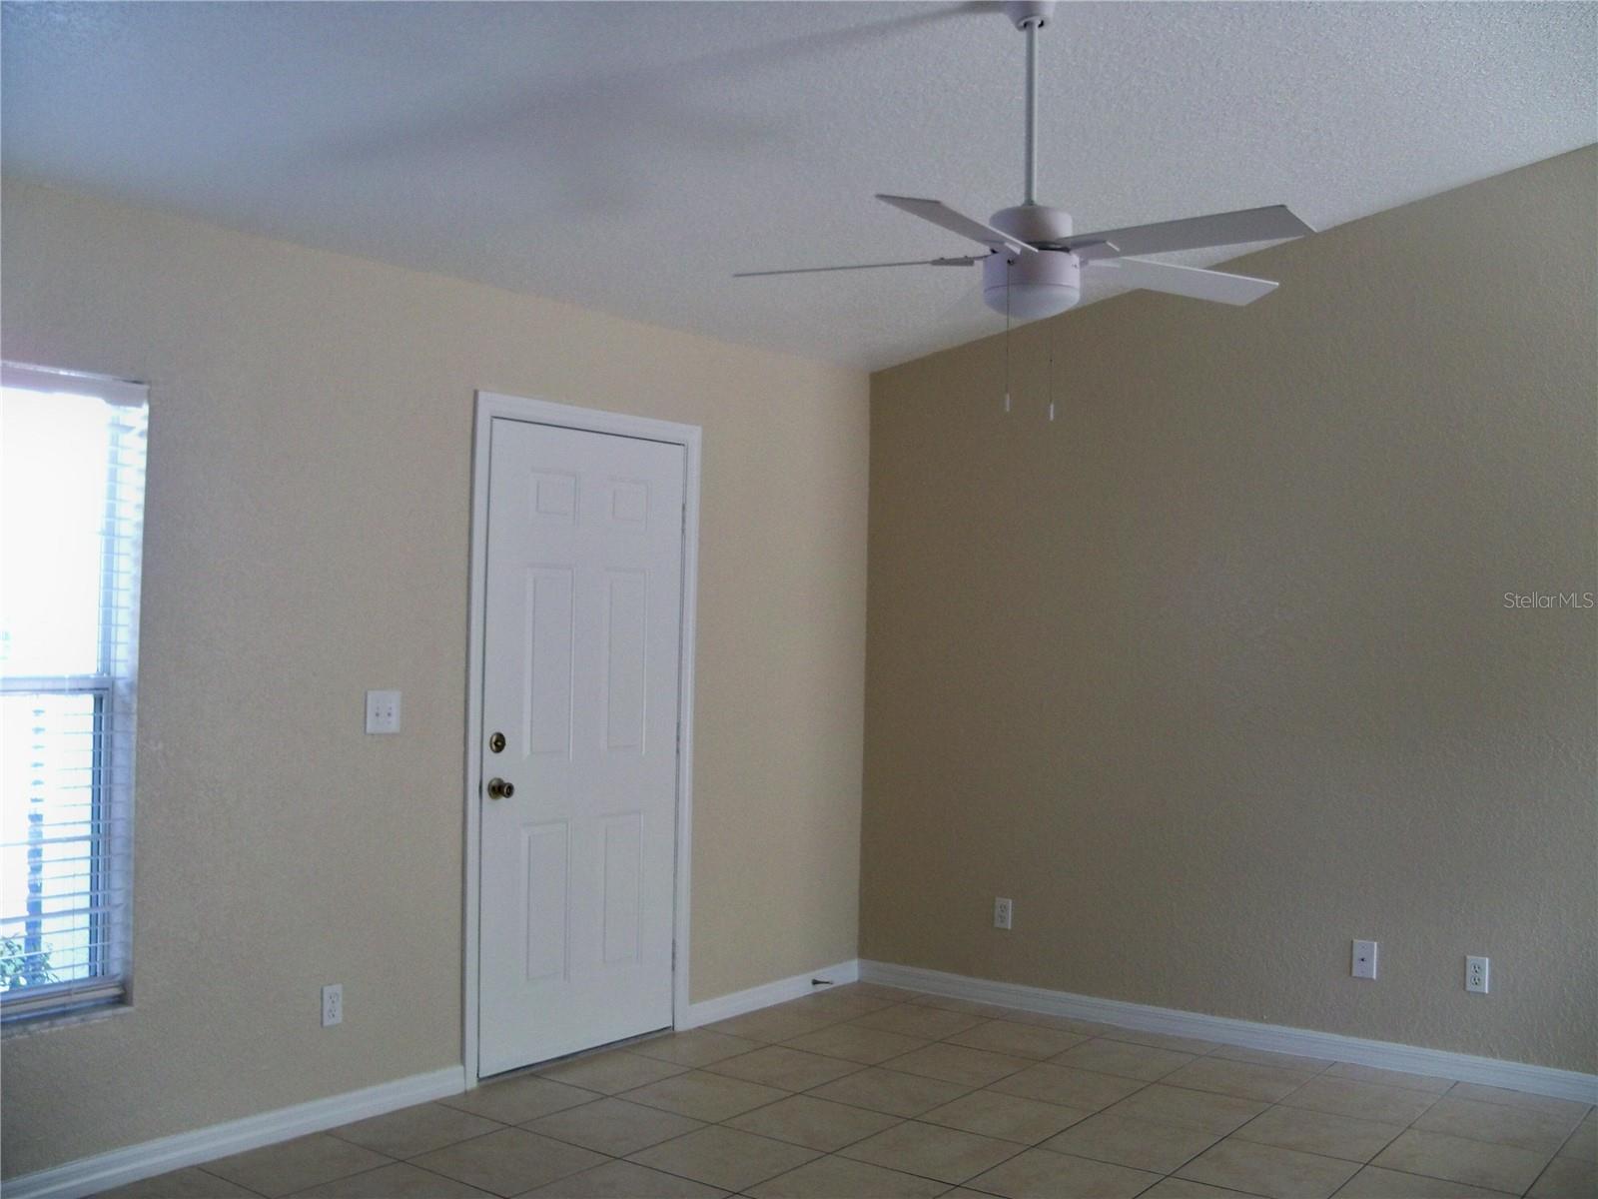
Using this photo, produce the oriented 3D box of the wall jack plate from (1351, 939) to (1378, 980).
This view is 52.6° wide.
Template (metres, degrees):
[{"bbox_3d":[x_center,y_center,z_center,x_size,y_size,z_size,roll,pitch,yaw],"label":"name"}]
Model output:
[{"bbox_3d":[1.875,1.188,5.338,0.080,0.124,0.008,1,-1,37],"label":"wall jack plate"}]

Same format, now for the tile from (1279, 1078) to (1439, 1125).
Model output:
[{"bbox_3d":[1.725,1.535,4.875,0.400,0.010,0.400,0,-1,37],"label":"tile"}]

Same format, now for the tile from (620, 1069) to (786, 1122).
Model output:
[{"bbox_3d":[-0.280,1.504,4.867,0.400,0.010,0.400,0,-1,37],"label":"tile"}]

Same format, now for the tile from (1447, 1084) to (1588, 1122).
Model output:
[{"bbox_3d":[2.212,1.539,4.871,0.400,0.010,0.181,0,-1,37],"label":"tile"}]

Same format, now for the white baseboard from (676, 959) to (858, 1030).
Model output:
[{"bbox_3d":[-0.089,1.489,6.126,0.015,0.086,1.060,0,-1,36],"label":"white baseboard"}]

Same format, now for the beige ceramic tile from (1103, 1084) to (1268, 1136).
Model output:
[{"bbox_3d":[1.165,1.527,4.829,0.403,0.010,0.403,0,-1,37],"label":"beige ceramic tile"}]

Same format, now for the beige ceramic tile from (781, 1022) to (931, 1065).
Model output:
[{"bbox_3d":[0.200,1.532,5.556,0.403,0.010,0.403,0,-1,37],"label":"beige ceramic tile"}]

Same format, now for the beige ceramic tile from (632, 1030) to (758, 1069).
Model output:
[{"bbox_3d":[-0.343,1.517,5.453,0.343,0.010,0.403,0,-1,37],"label":"beige ceramic tile"}]

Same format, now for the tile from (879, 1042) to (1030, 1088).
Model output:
[{"bbox_3d":[0.525,1.535,5.326,0.406,0.012,0.406,1,-1,37],"label":"tile"}]

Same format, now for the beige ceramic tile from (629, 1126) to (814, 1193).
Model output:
[{"bbox_3d":[-0.196,1.495,4.300,0.400,0.010,0.400,0,-1,37],"label":"beige ceramic tile"}]

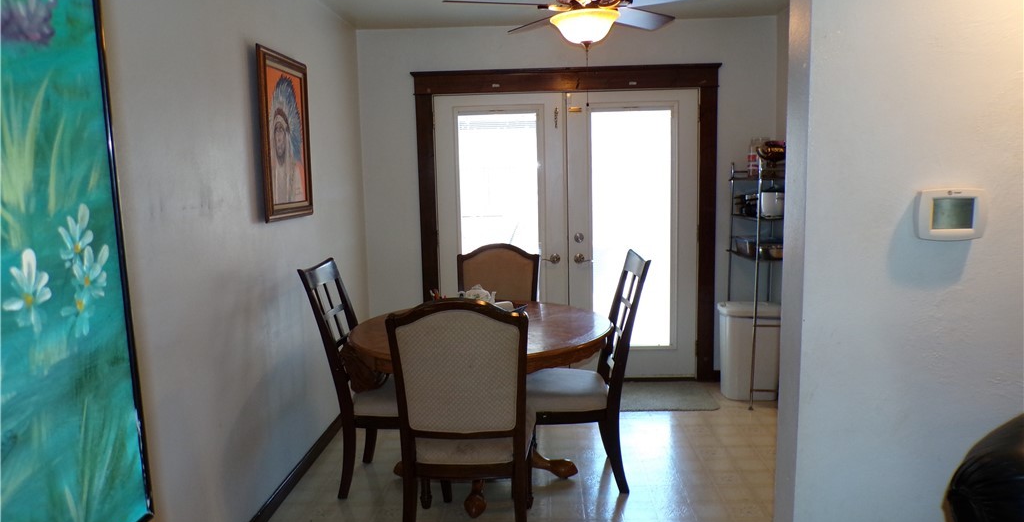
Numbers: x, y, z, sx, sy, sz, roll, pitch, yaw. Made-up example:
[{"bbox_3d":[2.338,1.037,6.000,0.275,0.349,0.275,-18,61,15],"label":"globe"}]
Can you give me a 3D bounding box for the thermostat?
[{"bbox_3d":[0.954,-0.101,1.544,0.145,0.115,0.027,-1,7,3],"label":"thermostat"}]

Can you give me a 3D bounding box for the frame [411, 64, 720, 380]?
[{"bbox_3d":[0.376,-0.210,4.841,2.057,2.157,0.090,-1,7,3],"label":"frame"}]

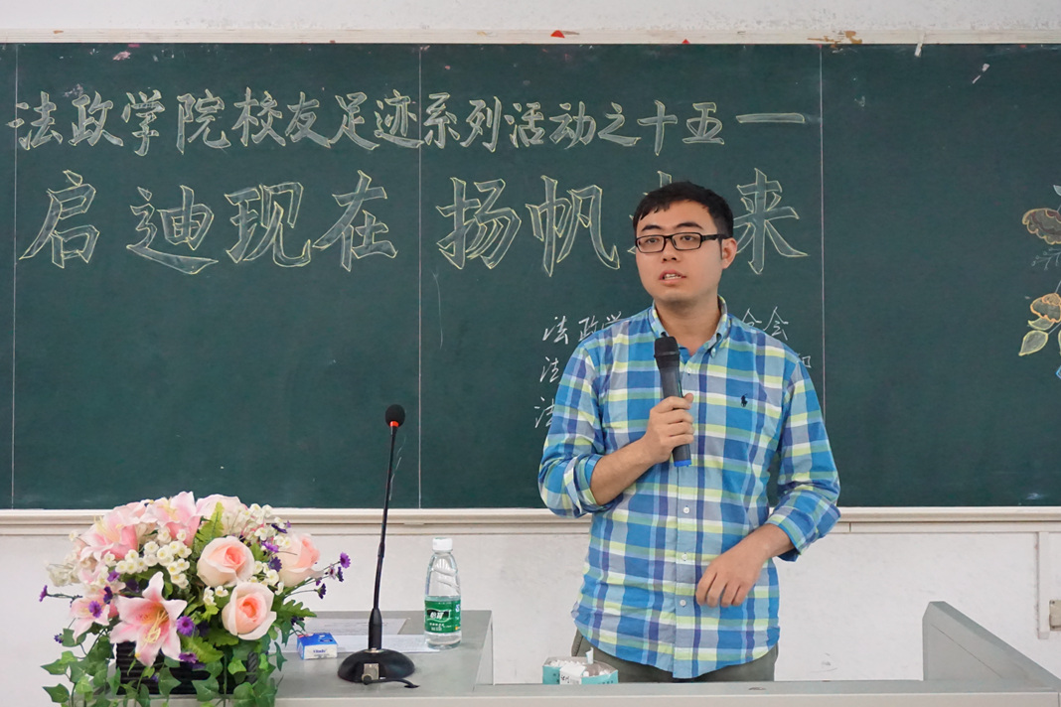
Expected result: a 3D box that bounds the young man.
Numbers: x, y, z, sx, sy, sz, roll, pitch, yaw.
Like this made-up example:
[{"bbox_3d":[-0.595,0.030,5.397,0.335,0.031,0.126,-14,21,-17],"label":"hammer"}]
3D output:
[{"bbox_3d":[0.308,0.535,2.280,0.570,1.740,0.420,-1,-2,13],"label":"young man"}]

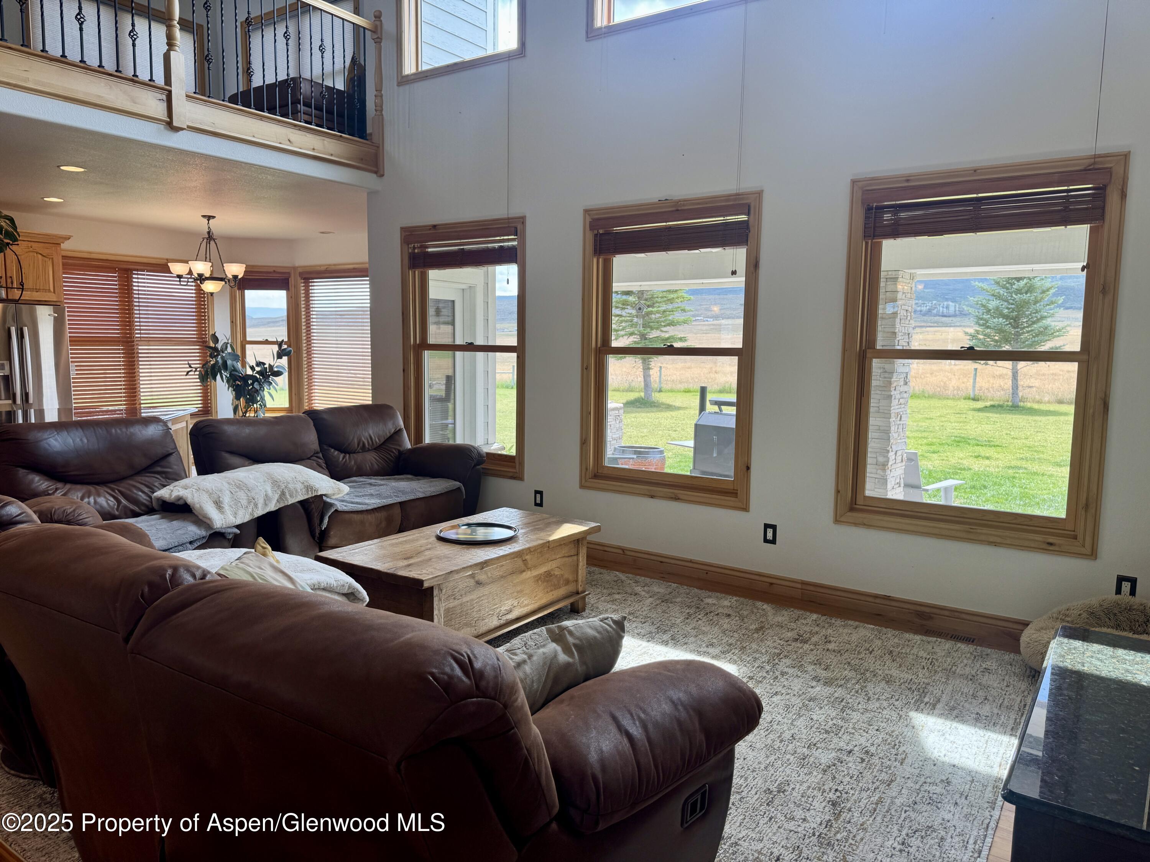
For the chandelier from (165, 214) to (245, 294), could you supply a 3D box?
[{"bbox_3d":[-3.654,-1.752,7.990,0.777,0.791,0.777,5,7,34],"label":"chandelier"}]

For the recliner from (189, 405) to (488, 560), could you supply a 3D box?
[{"bbox_3d":[-1.530,0.372,5.441,0.983,0.980,1.778,5,7,34],"label":"recliner"}]

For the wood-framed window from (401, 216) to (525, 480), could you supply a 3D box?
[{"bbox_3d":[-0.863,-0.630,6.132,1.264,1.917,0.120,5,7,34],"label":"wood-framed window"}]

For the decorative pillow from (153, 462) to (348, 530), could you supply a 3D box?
[{"bbox_3d":[-1.805,0.351,4.468,0.480,0.170,0.800,30,21,29],"label":"decorative pillow"}]

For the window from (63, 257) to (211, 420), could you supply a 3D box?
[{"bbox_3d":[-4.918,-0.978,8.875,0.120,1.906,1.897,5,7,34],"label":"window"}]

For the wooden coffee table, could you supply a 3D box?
[{"bbox_3d":[-0.529,0.782,4.085,0.695,0.482,1.348,5,7,34],"label":"wooden coffee table"}]

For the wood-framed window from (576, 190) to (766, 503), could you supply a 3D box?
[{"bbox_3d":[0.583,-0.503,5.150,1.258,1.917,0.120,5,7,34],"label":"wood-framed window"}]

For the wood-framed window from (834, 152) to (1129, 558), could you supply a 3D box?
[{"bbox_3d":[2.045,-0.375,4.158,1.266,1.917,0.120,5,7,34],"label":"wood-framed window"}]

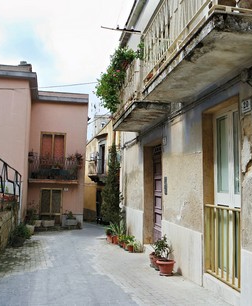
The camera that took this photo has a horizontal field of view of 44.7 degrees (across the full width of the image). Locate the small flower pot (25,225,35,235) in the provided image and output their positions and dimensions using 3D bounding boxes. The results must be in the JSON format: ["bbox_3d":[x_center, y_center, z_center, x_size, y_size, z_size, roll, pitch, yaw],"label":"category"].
[{"bbox_3d":[-4.031,3.196,12.800,0.400,0.420,0.400,2,-5,-11],"label":"small flower pot"}]

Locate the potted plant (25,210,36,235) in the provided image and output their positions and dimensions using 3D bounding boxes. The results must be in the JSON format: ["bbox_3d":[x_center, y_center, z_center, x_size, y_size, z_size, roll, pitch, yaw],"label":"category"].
[{"bbox_3d":[-4.021,2.884,12.900,0.500,1.050,0.500,2,-5,-11],"label":"potted plant"}]

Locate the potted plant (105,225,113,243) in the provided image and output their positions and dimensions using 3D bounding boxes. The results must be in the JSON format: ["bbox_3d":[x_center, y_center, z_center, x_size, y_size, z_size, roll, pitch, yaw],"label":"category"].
[{"bbox_3d":[-0.605,2.785,10.600,0.280,0.600,0.280,2,-5,-11],"label":"potted plant"}]

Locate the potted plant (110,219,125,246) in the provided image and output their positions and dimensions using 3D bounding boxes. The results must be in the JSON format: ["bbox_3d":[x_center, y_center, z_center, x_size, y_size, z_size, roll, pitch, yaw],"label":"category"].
[{"bbox_3d":[-0.286,2.672,10.300,0.460,0.780,0.460,2,-5,-11],"label":"potted plant"}]

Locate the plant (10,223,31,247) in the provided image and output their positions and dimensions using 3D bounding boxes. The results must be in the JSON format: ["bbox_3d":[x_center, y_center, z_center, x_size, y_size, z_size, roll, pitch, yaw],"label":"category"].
[{"bbox_3d":[-3.409,2.633,9.900,0.560,0.700,0.580,2,-5,-11],"label":"plant"}]

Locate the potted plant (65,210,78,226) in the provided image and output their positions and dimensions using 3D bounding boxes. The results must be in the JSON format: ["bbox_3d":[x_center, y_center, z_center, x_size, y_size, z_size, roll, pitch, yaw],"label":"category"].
[{"bbox_3d":[-2.597,3.121,14.600,0.600,0.750,0.320,2,-5,-11],"label":"potted plant"}]

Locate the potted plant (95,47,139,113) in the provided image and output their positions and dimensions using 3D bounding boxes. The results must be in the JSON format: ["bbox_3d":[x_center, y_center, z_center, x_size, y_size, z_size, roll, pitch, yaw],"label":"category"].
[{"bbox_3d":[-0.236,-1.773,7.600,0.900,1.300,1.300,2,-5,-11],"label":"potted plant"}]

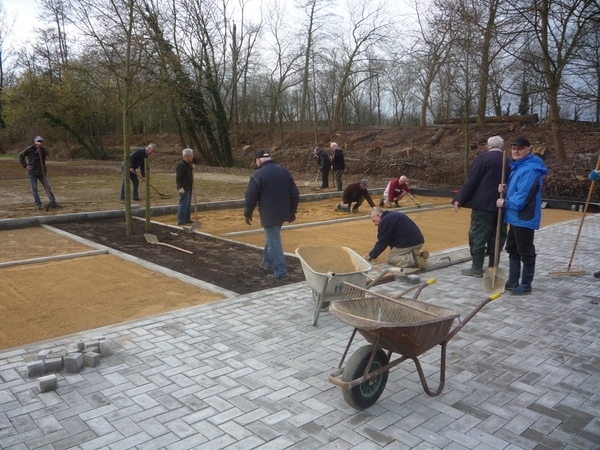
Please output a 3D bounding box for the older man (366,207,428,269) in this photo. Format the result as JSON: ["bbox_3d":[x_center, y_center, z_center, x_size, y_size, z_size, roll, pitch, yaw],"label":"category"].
[{"bbox_3d":[1.359,0.163,7.051,0.900,0.800,0.580,5,9,30],"label":"older man"}]

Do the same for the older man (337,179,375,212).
[{"bbox_3d":[1.478,-0.818,13.820,1.020,0.930,0.600,4,9,25],"label":"older man"}]

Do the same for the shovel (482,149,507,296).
[{"bbox_3d":[2.190,-0.030,5.730,0.250,1.560,0.130,3,9,19],"label":"shovel"}]

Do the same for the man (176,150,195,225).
[{"bbox_3d":[-2.484,-0.830,11.251,0.386,1.611,0.487,-3,9,-24],"label":"man"}]

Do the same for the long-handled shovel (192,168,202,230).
[{"bbox_3d":[-2.432,-0.617,12.339,0.240,1.480,0.200,0,1,-12],"label":"long-handled shovel"}]

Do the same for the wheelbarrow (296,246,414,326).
[{"bbox_3d":[0.355,0.570,4.767,0.620,0.620,1.400,-2,8,-15],"label":"wheelbarrow"}]

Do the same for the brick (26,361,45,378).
[{"bbox_3d":[-1.823,0.987,3.586,0.105,0.088,0.068,-5,10,-36],"label":"brick"}]

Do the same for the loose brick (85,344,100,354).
[{"bbox_3d":[-1.550,0.956,3.866,0.090,0.075,0.105,0,8,-3],"label":"loose brick"}]

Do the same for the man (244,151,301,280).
[{"bbox_3d":[-0.351,-0.141,6.561,0.650,1.594,0.507,-4,9,-30],"label":"man"}]

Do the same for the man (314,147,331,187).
[{"bbox_3d":[0.850,-2.087,18.943,0.589,1.492,0.507,-1,8,-12],"label":"man"}]

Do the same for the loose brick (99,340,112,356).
[{"bbox_3d":[-1.478,0.936,3.961,0.077,0.102,0.066,-3,9,-21],"label":"loose brick"}]

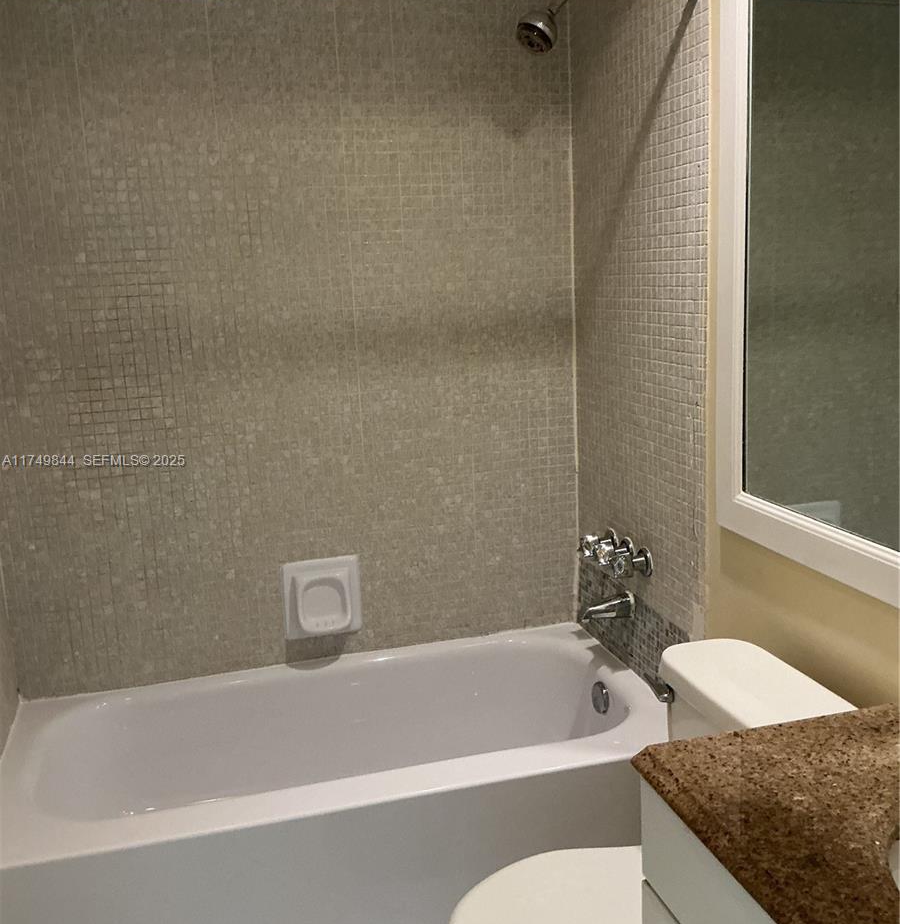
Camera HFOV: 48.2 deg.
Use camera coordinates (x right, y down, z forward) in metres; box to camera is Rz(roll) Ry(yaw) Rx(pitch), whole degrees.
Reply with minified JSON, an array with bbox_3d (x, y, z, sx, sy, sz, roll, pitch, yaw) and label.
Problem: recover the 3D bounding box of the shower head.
[{"bbox_3d":[0.209,-0.969,2.241,0.096,0.096,0.096,8,-27,45],"label":"shower head"}]

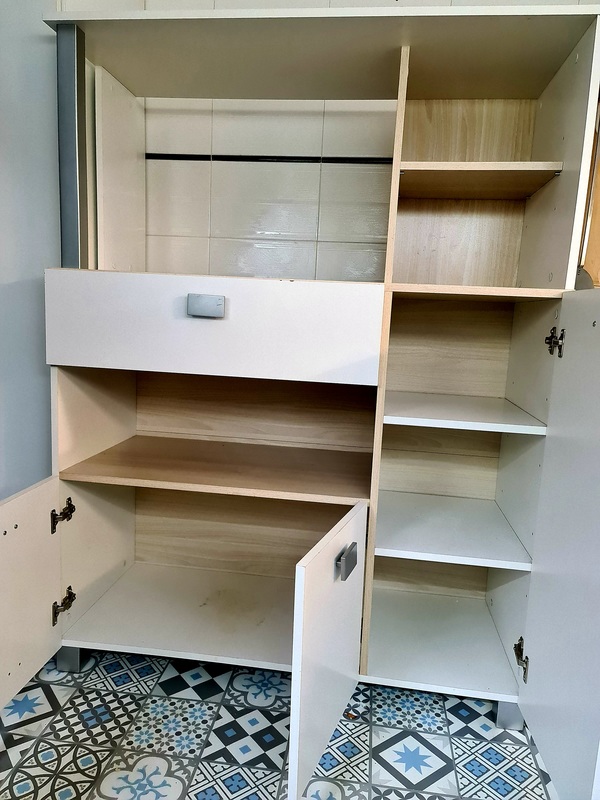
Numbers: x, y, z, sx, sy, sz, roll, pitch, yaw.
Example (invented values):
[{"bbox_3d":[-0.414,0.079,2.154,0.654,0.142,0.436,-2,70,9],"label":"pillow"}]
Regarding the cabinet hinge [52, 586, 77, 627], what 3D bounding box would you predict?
[{"bbox_3d":[-0.526,0.458,1.299,0.032,0.060,0.091,4,9,7],"label":"cabinet hinge"}]

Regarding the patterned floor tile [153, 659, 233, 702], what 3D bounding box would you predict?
[{"bbox_3d":[-0.298,0.806,1.667,0.199,0.010,0.199,4,8,7],"label":"patterned floor tile"}]

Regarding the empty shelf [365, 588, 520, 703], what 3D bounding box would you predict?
[{"bbox_3d":[0.405,0.723,1.756,0.388,0.020,0.500,4,8,8],"label":"empty shelf"}]

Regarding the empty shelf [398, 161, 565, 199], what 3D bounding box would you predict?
[{"bbox_3d":[0.375,-0.481,1.280,0.310,0.015,0.295,4,9,7],"label":"empty shelf"}]

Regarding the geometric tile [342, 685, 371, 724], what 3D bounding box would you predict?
[{"bbox_3d":[0.099,0.831,1.619,0.199,0.010,0.199,4,8,7],"label":"geometric tile"}]

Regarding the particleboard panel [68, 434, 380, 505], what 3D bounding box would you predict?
[{"bbox_3d":[-0.161,0.157,1.397,0.667,0.016,0.399,4,9,7],"label":"particleboard panel"}]

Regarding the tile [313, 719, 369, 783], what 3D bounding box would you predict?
[{"bbox_3d":[0.073,0.859,1.423,0.199,0.010,0.199,4,8,7],"label":"tile"}]

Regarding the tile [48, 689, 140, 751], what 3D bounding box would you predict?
[{"bbox_3d":[-0.521,0.821,1.494,0.199,0.010,0.199,4,8,7],"label":"tile"}]

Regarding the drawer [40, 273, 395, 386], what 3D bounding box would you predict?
[{"bbox_3d":[-0.158,-0.171,1.307,0.680,0.190,0.368,4,9,7],"label":"drawer"}]

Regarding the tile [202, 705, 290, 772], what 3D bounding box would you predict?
[{"bbox_3d":[-0.125,0.846,1.447,0.199,0.010,0.199,4,8,7],"label":"tile"}]

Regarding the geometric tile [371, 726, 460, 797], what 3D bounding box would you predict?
[{"bbox_3d":[0.272,0.871,1.399,0.199,0.010,0.199,4,8,7],"label":"geometric tile"}]

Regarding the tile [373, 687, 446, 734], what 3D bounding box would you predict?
[{"bbox_3d":[0.297,0.843,1.595,0.199,0.010,0.199,4,8,7],"label":"tile"}]

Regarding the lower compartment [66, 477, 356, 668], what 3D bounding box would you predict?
[{"bbox_3d":[-0.173,0.352,1.429,0.674,0.382,0.399,4,9,7],"label":"lower compartment"}]

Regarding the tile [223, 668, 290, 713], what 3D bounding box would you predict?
[{"bbox_3d":[-0.099,0.818,1.643,0.199,0.010,0.199,4,8,7],"label":"tile"}]

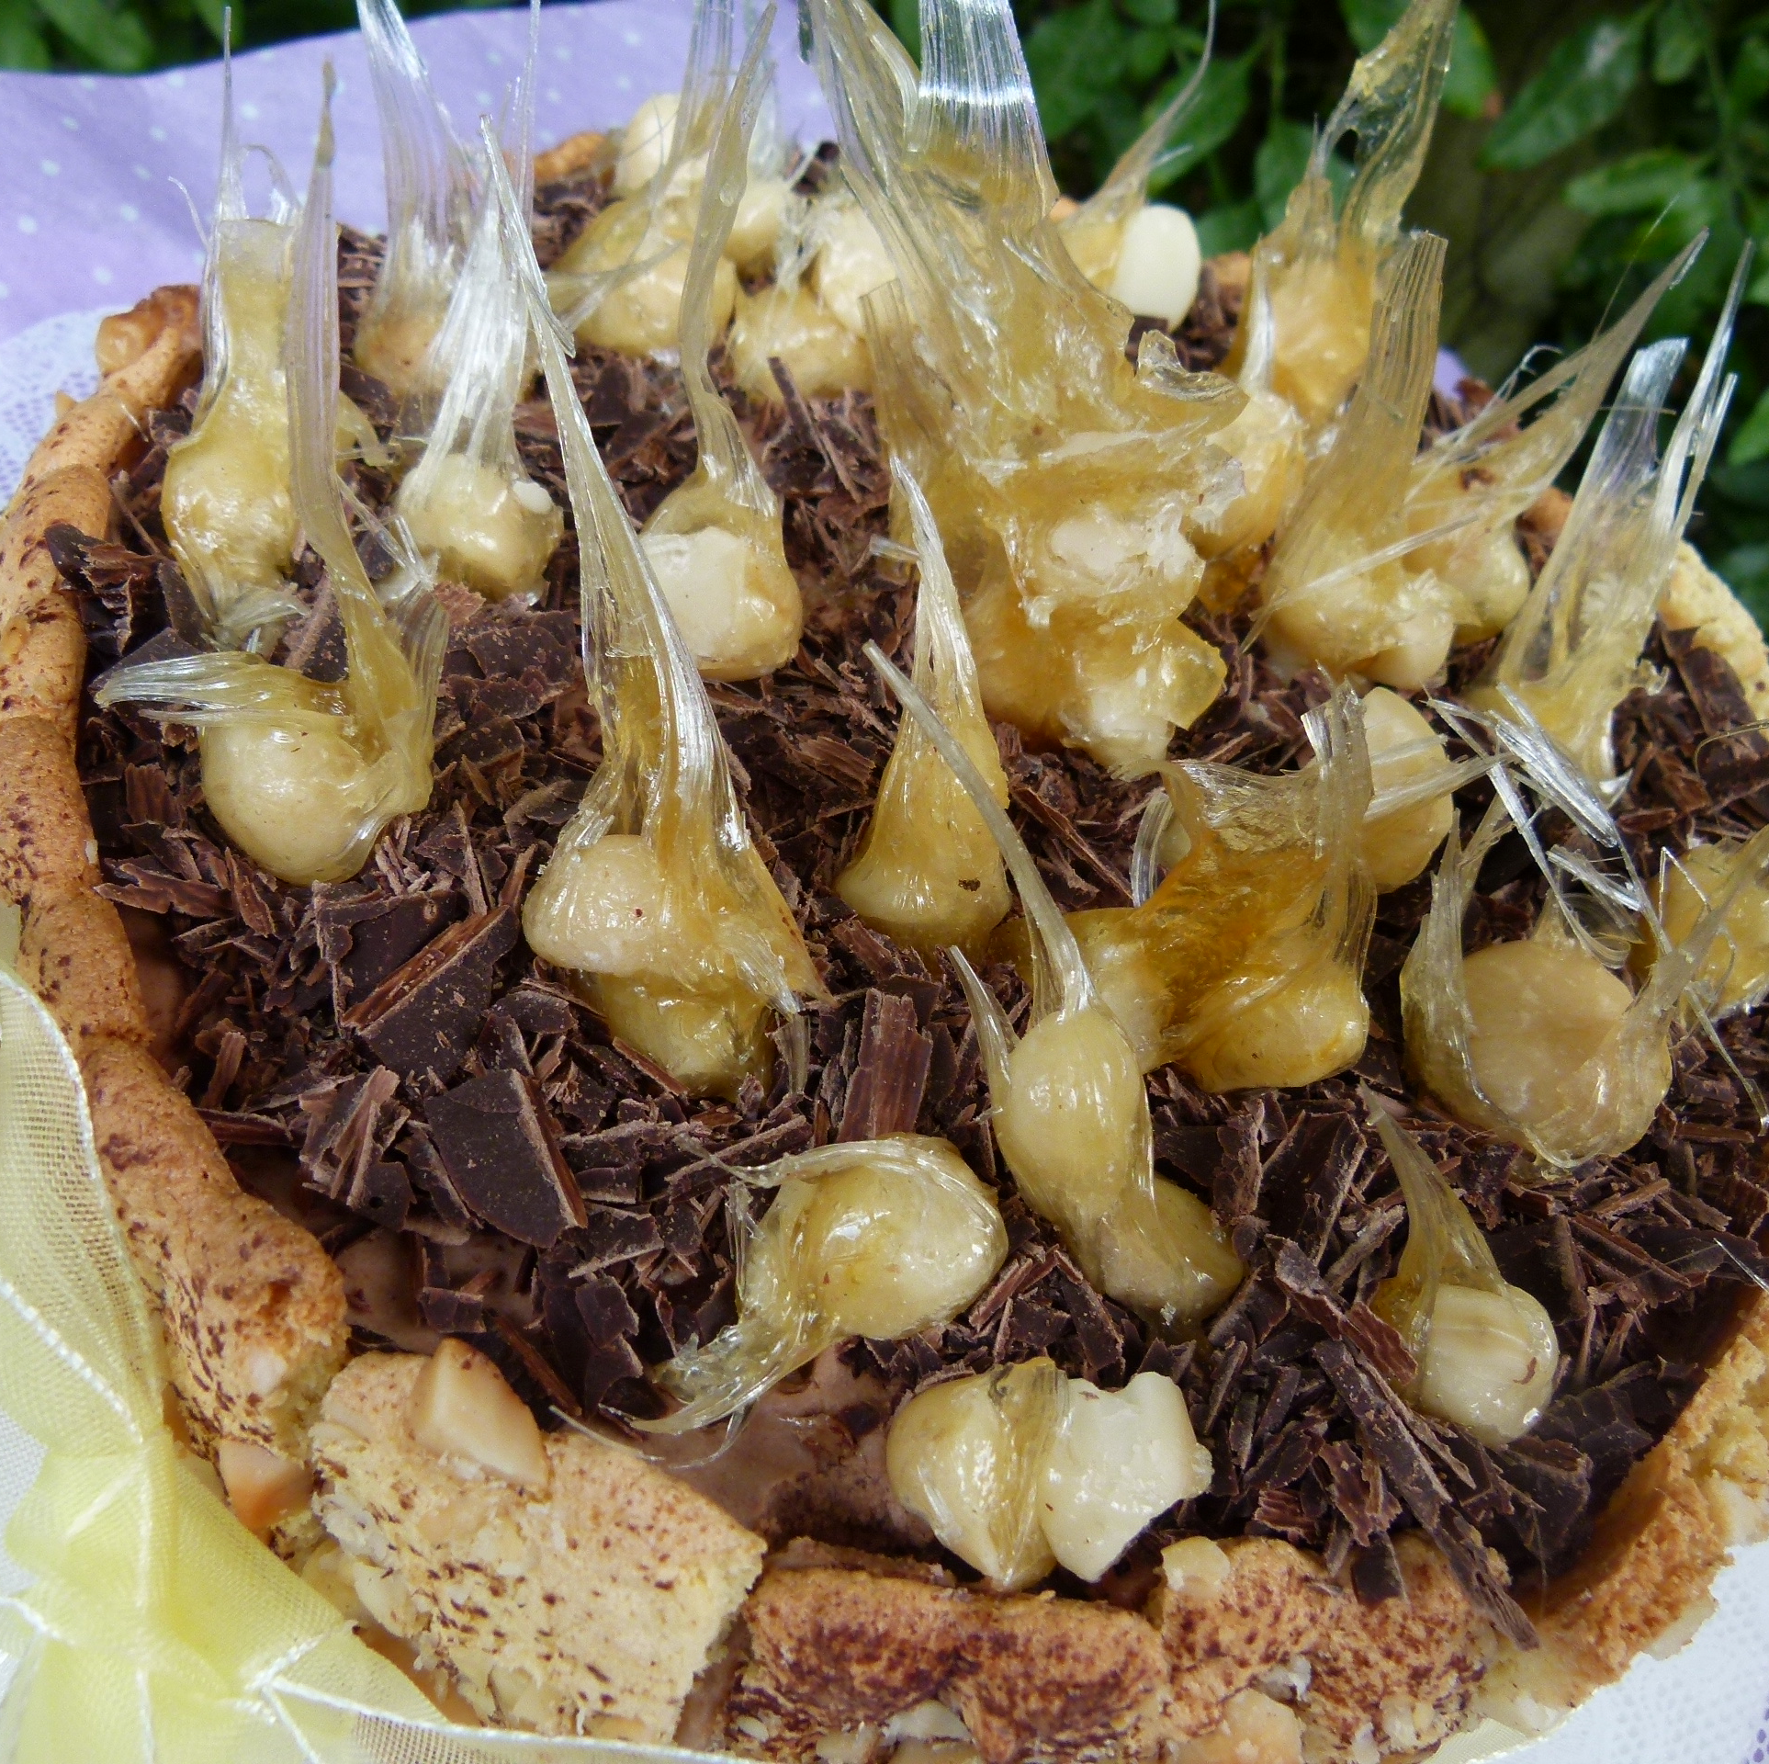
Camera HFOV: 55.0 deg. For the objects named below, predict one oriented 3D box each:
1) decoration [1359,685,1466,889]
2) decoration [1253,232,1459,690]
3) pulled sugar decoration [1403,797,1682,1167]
[{"bbox_3d":[0.063,-0.012,0.206,0.018,0.021,0.019,5,50,17],"label":"decoration"},{"bbox_3d":[0.062,-0.052,0.216,0.026,0.055,0.022,5,48,15],"label":"decoration"},{"bbox_3d":[0.071,0.011,0.179,0.029,0.040,0.027,5,51,22],"label":"pulled sugar decoration"}]

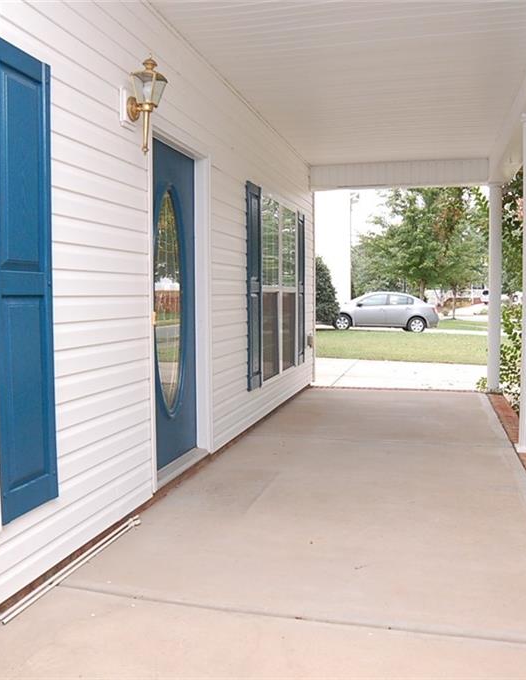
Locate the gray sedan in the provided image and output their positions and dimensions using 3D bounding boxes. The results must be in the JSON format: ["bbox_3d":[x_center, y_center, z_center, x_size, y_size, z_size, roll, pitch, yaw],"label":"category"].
[{"bbox_3d":[4.446,-1.052,22.250,4.570,1.490,1.780,2,5,16],"label":"gray sedan"}]

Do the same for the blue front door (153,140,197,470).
[{"bbox_3d":[-0.606,-0.209,3.774,0.050,2.030,0.900,1,4,16],"label":"blue front door"}]

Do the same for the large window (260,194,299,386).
[{"bbox_3d":[0.178,-0.532,6.226,0.080,1.780,1.580,1,4,16],"label":"large window"}]

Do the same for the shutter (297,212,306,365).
[{"bbox_3d":[0.463,-0.593,7.141,0.035,1.800,0.320,1,4,16],"label":"shutter"}]

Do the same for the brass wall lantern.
[{"bbox_3d":[-0.584,-1.194,3.027,0.180,0.490,0.155,1,4,16],"label":"brass wall lantern"}]

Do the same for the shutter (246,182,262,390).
[{"bbox_3d":[-0.073,-0.454,5.250,0.035,1.800,0.330,1,4,16],"label":"shutter"}]

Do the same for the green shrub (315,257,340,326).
[{"bbox_3d":[1.900,-1.630,20.300,1.500,2.400,1.500,1,4,16],"label":"green shrub"}]

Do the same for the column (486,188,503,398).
[{"bbox_3d":[2.839,-0.636,7.273,0.190,2.560,0.190,1,4,16],"label":"column"}]

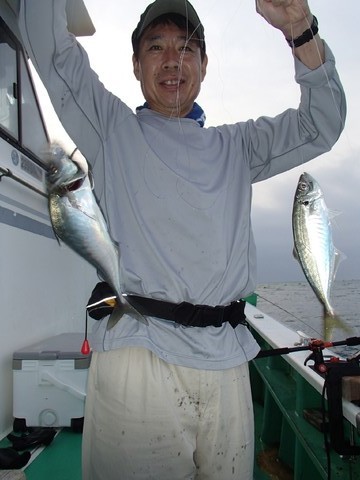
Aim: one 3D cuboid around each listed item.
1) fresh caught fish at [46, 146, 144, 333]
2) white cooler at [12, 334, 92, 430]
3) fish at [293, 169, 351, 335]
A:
[{"bbox_3d":[-0.172,0.001,0.730,0.105,0.380,0.060,-22,-5,-12],"label":"fresh caught fish"},{"bbox_3d":[-0.745,0.936,2.696,0.415,0.465,0.830,-2,-7,4],"label":"white cooler"},{"bbox_3d":[0.282,0.028,0.760,0.095,0.330,0.052,-11,-6,20],"label":"fish"}]

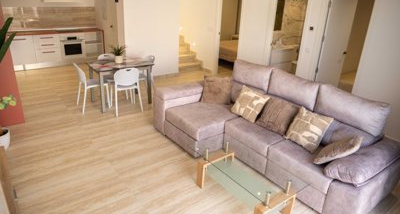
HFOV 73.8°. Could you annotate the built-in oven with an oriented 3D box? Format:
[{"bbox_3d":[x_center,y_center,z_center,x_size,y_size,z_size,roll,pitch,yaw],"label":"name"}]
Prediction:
[{"bbox_3d":[-3.572,-1.715,7.387,0.614,0.638,0.558,-14,26,-36],"label":"built-in oven"}]

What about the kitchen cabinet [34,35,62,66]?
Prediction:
[{"bbox_3d":[-4.056,-1.515,7.070,0.596,0.838,0.568,-14,26,-36],"label":"kitchen cabinet"}]

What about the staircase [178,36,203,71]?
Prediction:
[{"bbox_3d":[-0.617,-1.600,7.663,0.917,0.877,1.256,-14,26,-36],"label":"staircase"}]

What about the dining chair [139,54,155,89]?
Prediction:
[{"bbox_3d":[-1.121,-0.521,4.940,0.489,0.788,0.459,-14,26,-36],"label":"dining chair"}]

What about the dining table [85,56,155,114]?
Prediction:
[{"bbox_3d":[-1.400,-0.410,4.700,0.942,0.733,0.713,-14,26,-36],"label":"dining table"}]

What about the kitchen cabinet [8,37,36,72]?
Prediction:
[{"bbox_3d":[-4.528,-1.385,6.728,0.598,0.867,0.568,-14,26,-36],"label":"kitchen cabinet"}]

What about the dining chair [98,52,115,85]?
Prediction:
[{"bbox_3d":[-1.638,-0.524,4.895,0.469,0.788,0.509,-14,26,-36],"label":"dining chair"}]

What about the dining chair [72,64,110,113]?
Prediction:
[{"bbox_3d":[-1.828,-0.365,4.465,0.494,0.788,0.479,-14,26,-36],"label":"dining chair"}]

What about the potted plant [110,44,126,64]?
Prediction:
[{"bbox_3d":[-1.398,-0.915,4.580,0.264,0.294,0.264,-14,26,-36],"label":"potted plant"}]

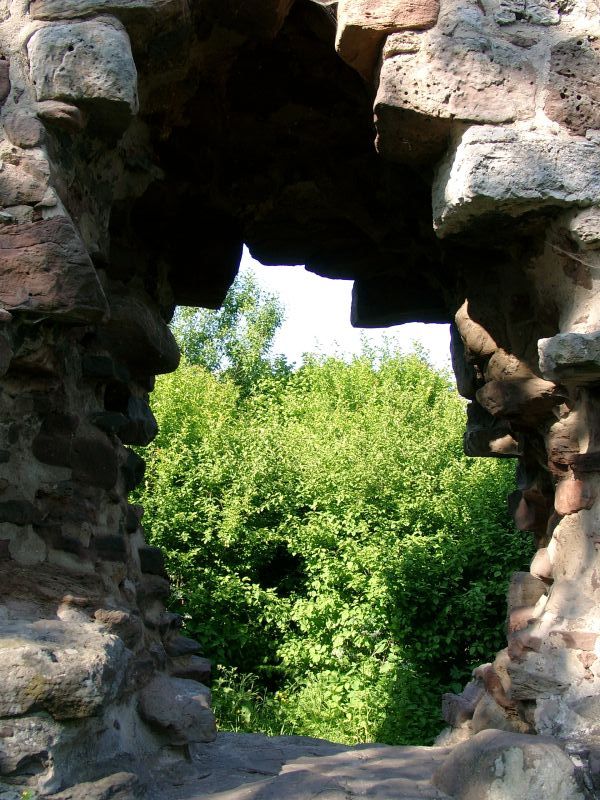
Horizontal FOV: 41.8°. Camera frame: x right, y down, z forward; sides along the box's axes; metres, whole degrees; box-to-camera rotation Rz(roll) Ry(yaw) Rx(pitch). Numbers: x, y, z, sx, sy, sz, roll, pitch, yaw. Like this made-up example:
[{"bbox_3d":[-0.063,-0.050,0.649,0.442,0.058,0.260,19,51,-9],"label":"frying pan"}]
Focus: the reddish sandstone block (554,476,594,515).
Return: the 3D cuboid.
[{"bbox_3d":[1.013,0.356,2.900,0.140,0.140,0.150,1,2,17],"label":"reddish sandstone block"}]

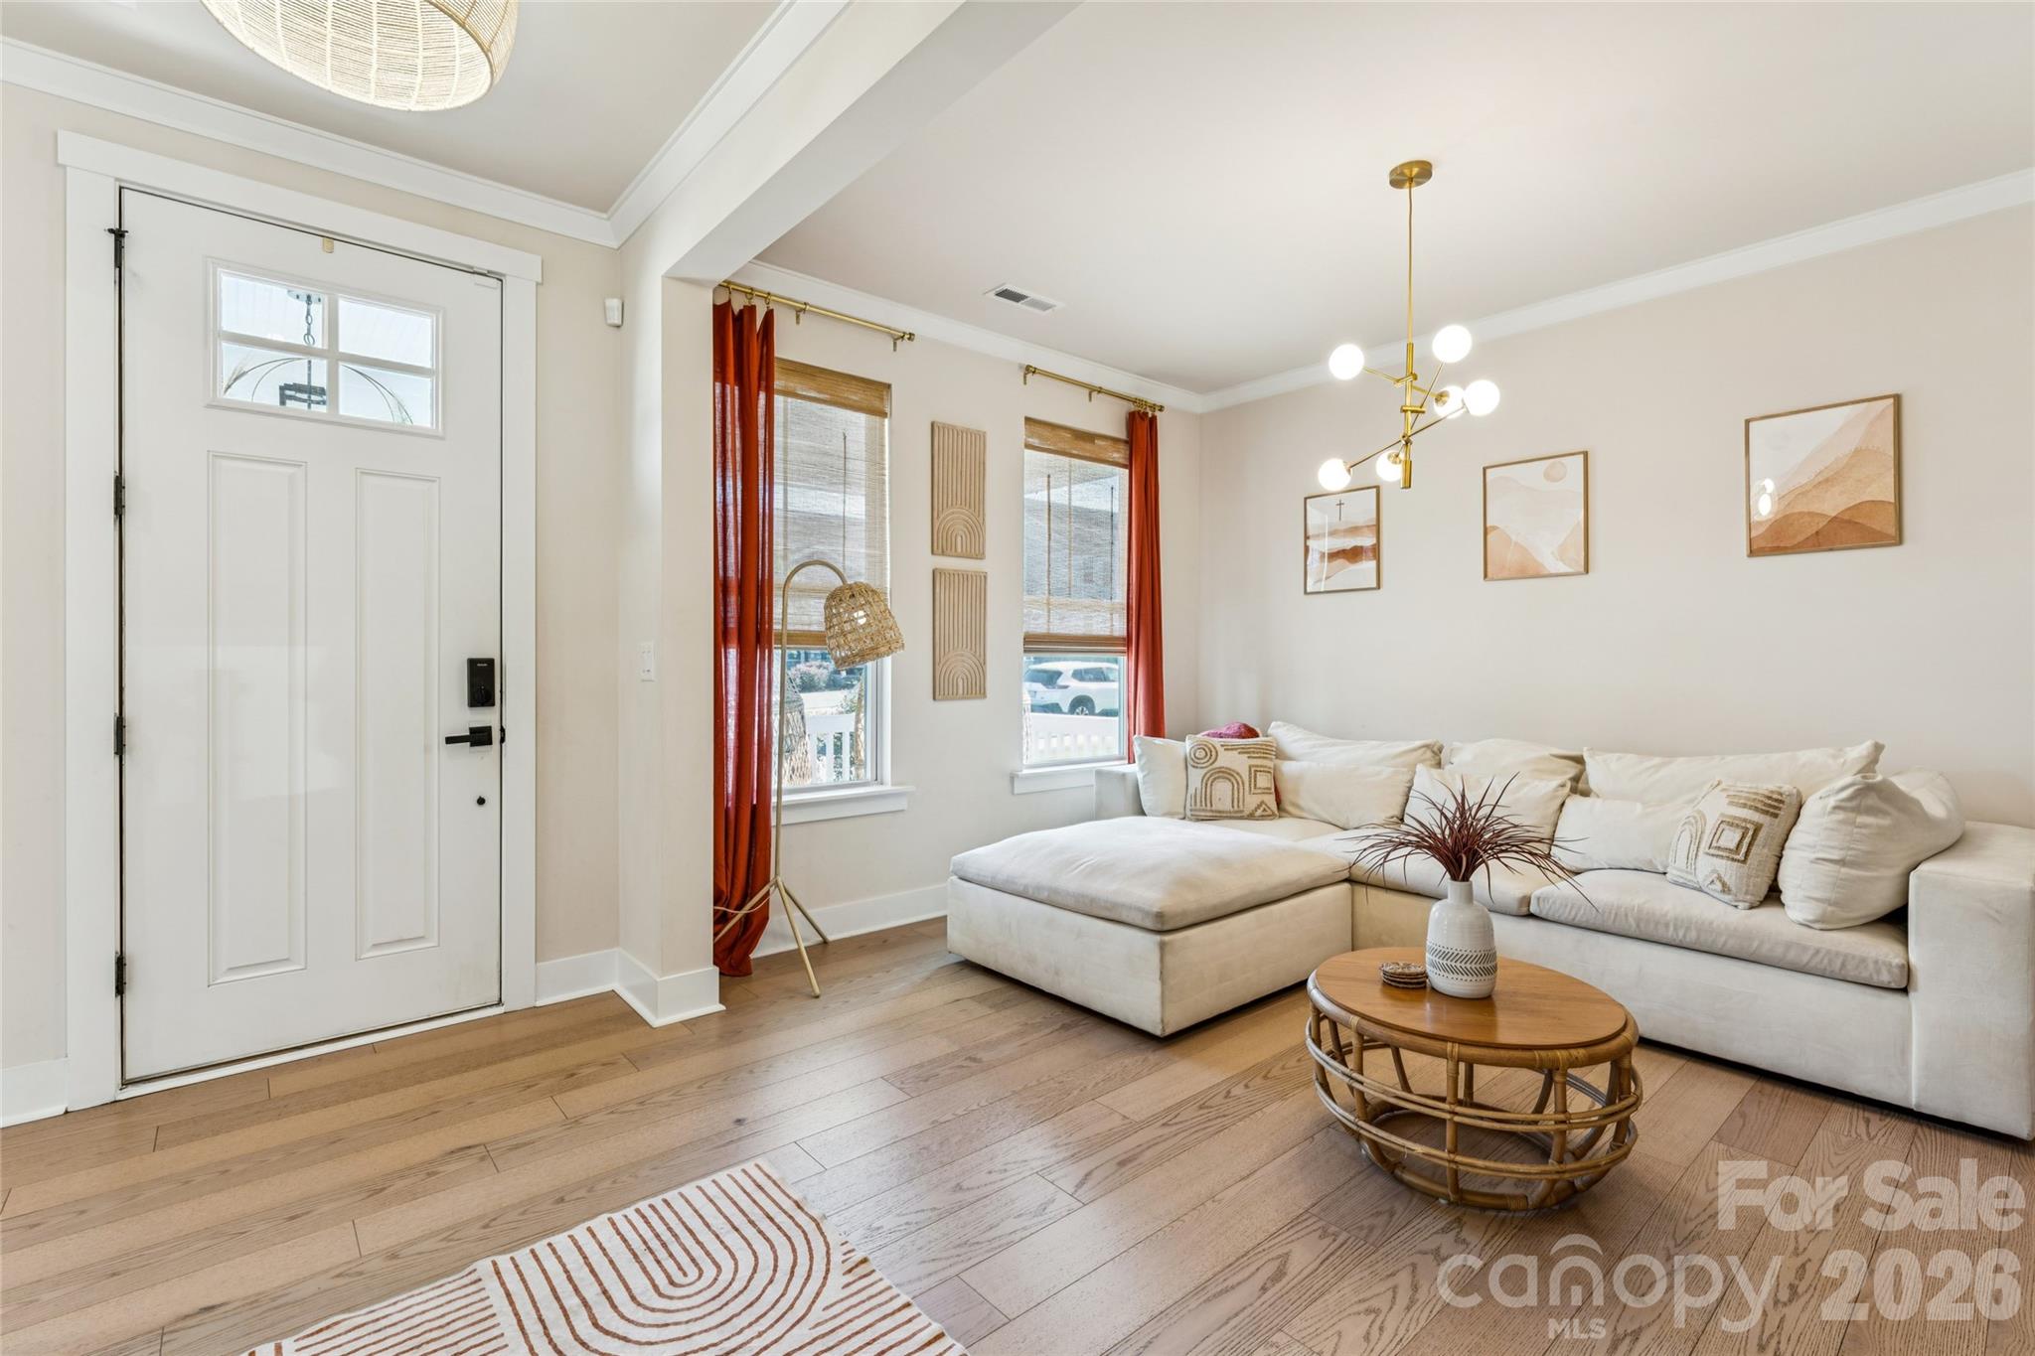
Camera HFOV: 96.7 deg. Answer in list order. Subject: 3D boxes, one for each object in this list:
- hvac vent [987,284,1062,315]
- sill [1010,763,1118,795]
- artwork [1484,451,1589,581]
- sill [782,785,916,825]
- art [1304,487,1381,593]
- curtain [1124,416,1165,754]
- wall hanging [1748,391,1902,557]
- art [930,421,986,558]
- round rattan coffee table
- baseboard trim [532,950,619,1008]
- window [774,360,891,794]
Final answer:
[{"bbox_3d":[0.035,-1.630,3.924,0.343,0.020,0.138,0,1,-40],"label":"hvac vent"},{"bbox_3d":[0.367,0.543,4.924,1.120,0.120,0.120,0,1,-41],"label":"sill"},{"bbox_3d":[2.300,-0.707,4.015,0.020,0.519,0.416,0,1,-40],"label":"artwork"},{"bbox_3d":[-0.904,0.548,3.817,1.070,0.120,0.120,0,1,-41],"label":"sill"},{"bbox_3d":[1.740,-0.739,4.876,0.025,0.545,0.445,0,1,-41],"label":"art"},{"bbox_3d":[0.723,-0.186,5.109,0.290,2.620,0.120,0,1,-41],"label":"curtain"},{"bbox_3d":[2.919,-0.720,3.286,0.020,0.520,0.418,0,1,-40],"label":"wall hanging"},{"bbox_3d":[-0.272,-0.867,4.237,0.306,0.611,0.018,0,1,-40],"label":"art"},{"bbox_3d":[1.061,0.947,2.166,0.704,0.402,0.704,0,1,0],"label":"round rattan coffee table"},{"bbox_3d":[-1.540,1.043,3.158,0.260,0.150,0.022,0,1,-40],"label":"baseboard trim"},{"bbox_3d":[-0.925,-0.408,3.775,0.860,1.775,0.110,0,1,-40],"label":"window"}]

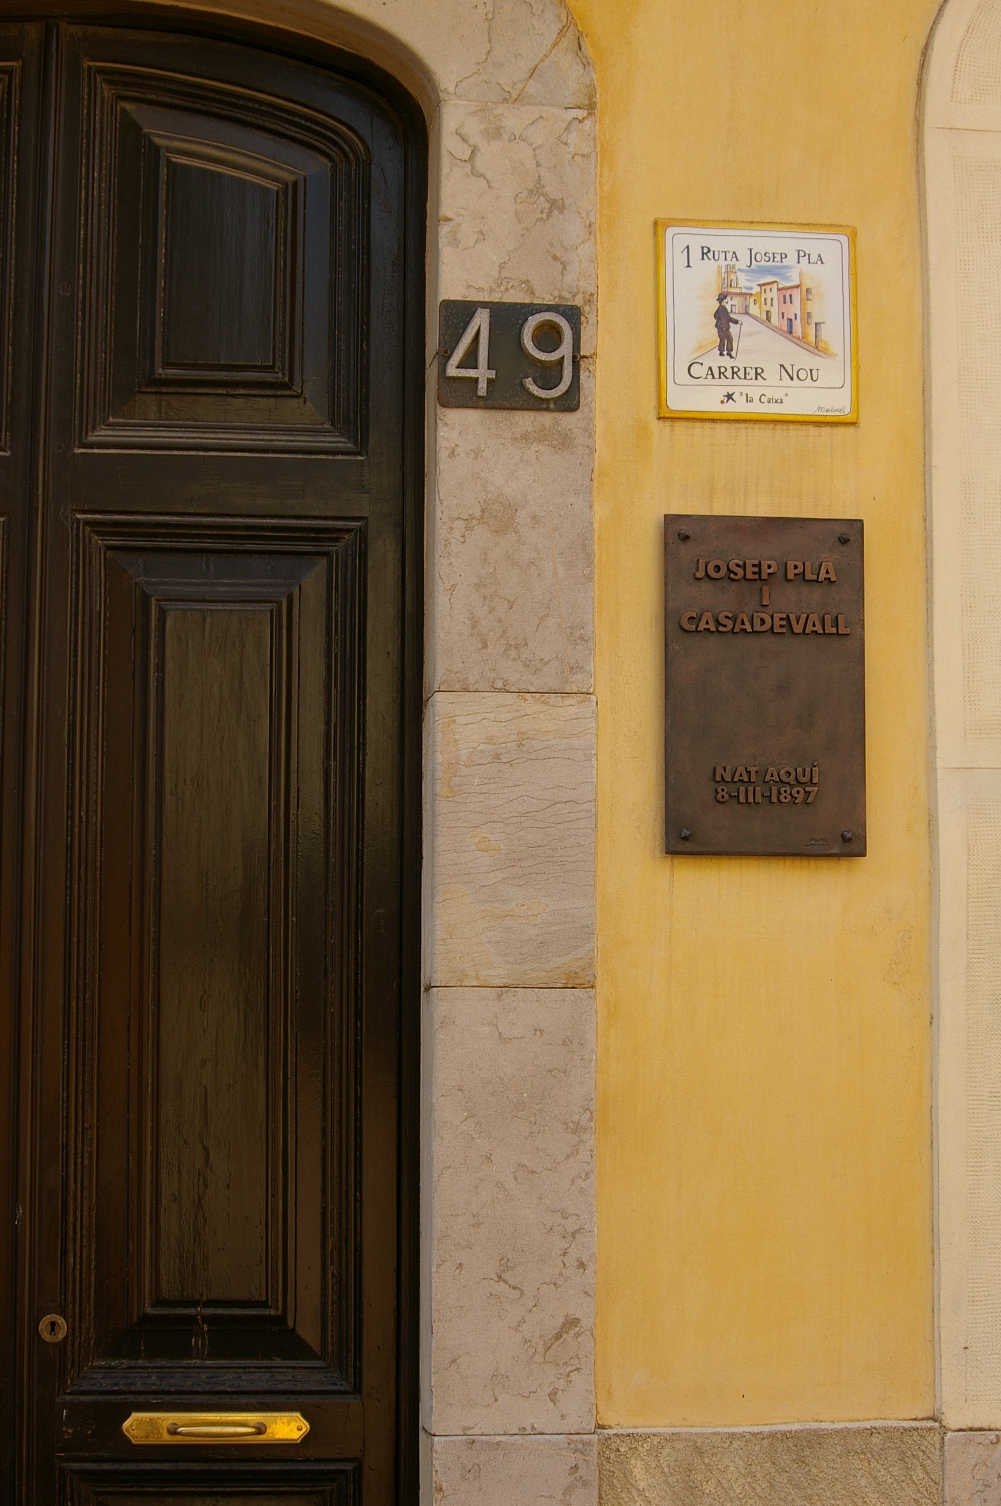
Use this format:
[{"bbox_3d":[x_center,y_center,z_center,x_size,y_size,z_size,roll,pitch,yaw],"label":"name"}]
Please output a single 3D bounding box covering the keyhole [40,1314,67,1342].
[{"bbox_3d":[-0.640,0.824,4.489,0.040,0.040,0.013,1,-7,-6],"label":"keyhole"}]

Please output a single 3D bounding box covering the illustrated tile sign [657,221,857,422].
[{"bbox_3d":[0.375,-0.629,4.579,0.296,0.296,0.020,1,-7,-6],"label":"illustrated tile sign"}]

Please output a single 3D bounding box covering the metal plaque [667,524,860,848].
[{"bbox_3d":[0.381,-0.097,4.516,0.293,0.491,0.025,1,-7,-6],"label":"metal plaque"}]

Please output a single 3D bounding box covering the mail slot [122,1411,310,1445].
[{"bbox_3d":[-0.406,0.969,4.487,0.269,0.046,0.030,1,-7,-6],"label":"mail slot"}]

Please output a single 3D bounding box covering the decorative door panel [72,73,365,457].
[{"bbox_3d":[-0.413,-0.741,4.698,0.428,0.597,0.040,1,-7,-6],"label":"decorative door panel"}]

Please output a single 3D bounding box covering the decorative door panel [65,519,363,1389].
[{"bbox_3d":[-0.416,0.285,4.579,0.433,1.287,0.040,1,-7,-6],"label":"decorative door panel"}]

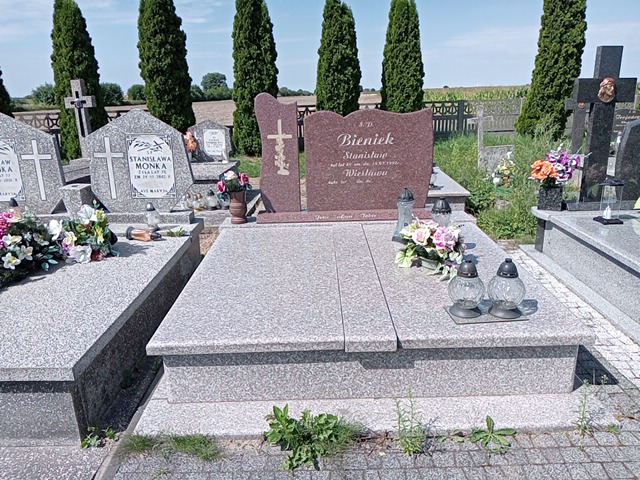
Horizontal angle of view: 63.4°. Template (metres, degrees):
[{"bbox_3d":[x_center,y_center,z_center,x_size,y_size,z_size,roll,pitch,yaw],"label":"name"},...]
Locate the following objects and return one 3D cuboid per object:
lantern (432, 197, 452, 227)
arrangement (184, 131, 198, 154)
[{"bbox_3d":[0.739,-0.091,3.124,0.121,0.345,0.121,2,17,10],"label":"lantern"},{"bbox_3d":[-1.976,-1.495,7.900,0.250,0.340,0.220,-1,16,0],"label":"arrangement"}]

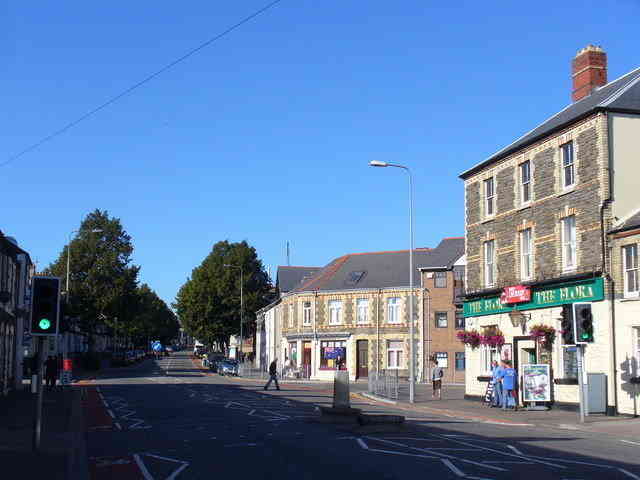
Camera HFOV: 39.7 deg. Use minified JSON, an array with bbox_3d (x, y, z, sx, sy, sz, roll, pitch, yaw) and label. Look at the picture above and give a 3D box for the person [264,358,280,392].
[{"bbox_3d":[-2.519,7.130,47.071,0.800,1.720,0.500,0,-7,6],"label":"person"}]

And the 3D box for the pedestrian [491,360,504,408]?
[{"bbox_3d":[6.342,5.232,31.798,0.480,1.700,0.500,3,-8,-18],"label":"pedestrian"}]

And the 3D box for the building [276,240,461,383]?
[{"bbox_3d":[4.415,5.649,68.469,16.500,10.300,9.500,-3,-8,27],"label":"building"}]

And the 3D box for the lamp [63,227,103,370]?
[{"bbox_3d":[-14.924,4.121,55.717,2.200,9.700,0.350,2,-7,-9],"label":"lamp"}]

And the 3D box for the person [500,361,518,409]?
[{"bbox_3d":[6.537,5.069,30.609,0.550,1.720,0.500,2,-7,-9],"label":"person"}]

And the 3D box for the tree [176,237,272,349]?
[{"bbox_3d":[-11.874,7.857,107.874,11.500,15.800,11.500,2,-8,-9],"label":"tree"}]

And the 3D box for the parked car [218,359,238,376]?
[{"bbox_3d":[-8.004,11.122,77.201,1.750,1.480,4.200,2,-8,-11],"label":"parked car"}]

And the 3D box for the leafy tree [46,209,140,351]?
[{"bbox_3d":[-19.959,4.610,78.035,8.600,14.400,8.600,2,-8,-9],"label":"leafy tree"}]

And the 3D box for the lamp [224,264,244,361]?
[{"bbox_3d":[-7.450,6.922,76.740,1.650,9.700,0.350,2,-7,-9],"label":"lamp"}]

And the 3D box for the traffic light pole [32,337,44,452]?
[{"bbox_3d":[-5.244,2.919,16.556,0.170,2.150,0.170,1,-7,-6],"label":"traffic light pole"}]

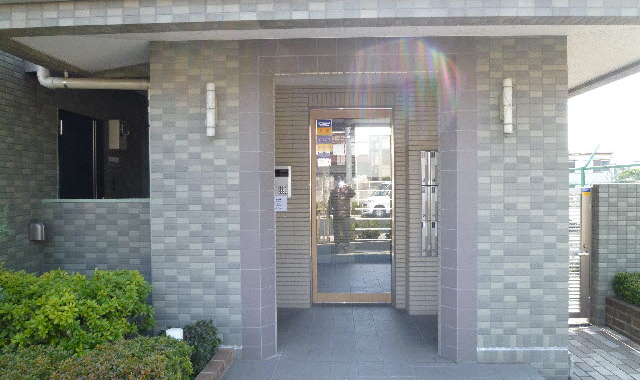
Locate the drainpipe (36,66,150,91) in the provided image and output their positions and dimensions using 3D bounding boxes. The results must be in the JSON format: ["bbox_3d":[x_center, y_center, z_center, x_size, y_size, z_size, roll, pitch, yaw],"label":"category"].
[{"bbox_3d":[-1.890,-0.941,3.900,1.020,0.195,0.100,0,0,2],"label":"drainpipe"}]

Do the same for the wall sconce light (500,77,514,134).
[{"bbox_3d":[1.392,-0.622,3.451,0.067,0.405,0.120,0,0,2],"label":"wall sconce light"}]

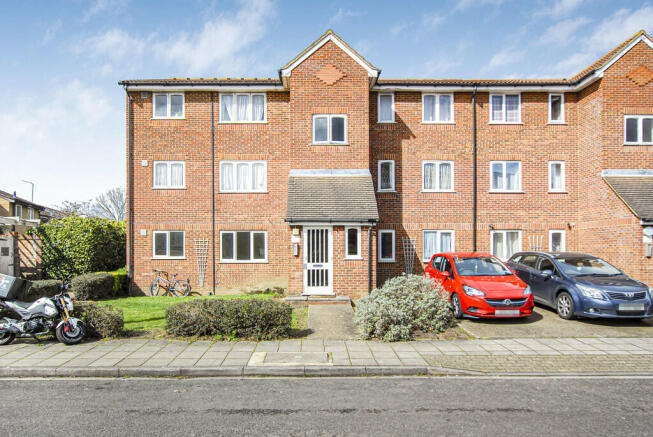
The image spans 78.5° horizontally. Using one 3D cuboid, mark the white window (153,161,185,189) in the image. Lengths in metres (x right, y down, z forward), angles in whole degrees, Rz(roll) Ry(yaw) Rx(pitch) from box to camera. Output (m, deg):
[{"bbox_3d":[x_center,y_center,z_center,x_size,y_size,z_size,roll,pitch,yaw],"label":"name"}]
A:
[{"bbox_3d":[-5.768,-1.585,14.691,1.195,1.052,0.120,0,0,-1],"label":"white window"}]

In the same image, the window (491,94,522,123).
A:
[{"bbox_3d":[6.710,-4.116,14.950,1.190,1.160,0.100,0,0,0],"label":"window"}]

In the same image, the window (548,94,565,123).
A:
[{"bbox_3d":[8.751,-4.162,15.150,0.626,1.157,0.110,0,-1,0],"label":"window"}]

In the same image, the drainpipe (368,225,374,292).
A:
[{"bbox_3d":[1.326,1.251,11.900,0.100,2.150,0.110,0,0,0],"label":"drainpipe"}]

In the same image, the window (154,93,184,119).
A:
[{"bbox_3d":[-5.790,-4.128,14.691,1.180,0.960,0.120,0,0,-1],"label":"window"}]

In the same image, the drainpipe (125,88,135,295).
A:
[{"bbox_3d":[-7.300,-1.004,14.850,0.100,7.680,0.120,0,0,0],"label":"drainpipe"}]

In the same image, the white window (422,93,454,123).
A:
[{"bbox_3d":[4.255,-4.168,15.150,1.198,1.145,0.110,0,-1,0],"label":"white window"}]

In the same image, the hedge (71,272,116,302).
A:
[{"bbox_3d":[-7.400,2.250,12.800,0.750,0.800,1.450,0,0,0],"label":"hedge"}]

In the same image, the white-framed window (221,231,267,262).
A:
[{"bbox_3d":[-3.048,1.063,14.723,1.747,1.205,0.120,0,0,-1],"label":"white-framed window"}]

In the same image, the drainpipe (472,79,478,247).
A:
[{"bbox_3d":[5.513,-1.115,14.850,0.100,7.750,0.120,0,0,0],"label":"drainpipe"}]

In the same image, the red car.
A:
[{"bbox_3d":[3.870,1.660,10.750,1.820,1.480,4.020,0,0,-4],"label":"red car"}]

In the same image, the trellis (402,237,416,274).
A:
[{"bbox_3d":[3.137,1.502,15.100,0.567,1.606,0.060,0,-1,0],"label":"trellis"}]

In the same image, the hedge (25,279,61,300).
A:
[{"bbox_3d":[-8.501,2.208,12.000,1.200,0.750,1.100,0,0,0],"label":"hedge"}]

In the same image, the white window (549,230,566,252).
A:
[{"bbox_3d":[8.615,1.027,14.863,0.614,1.183,0.120,0,0,-1],"label":"white window"}]

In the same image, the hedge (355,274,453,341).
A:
[{"bbox_3d":[1.571,1.700,8.150,1.950,1.170,1.750,0,-1,0],"label":"hedge"}]

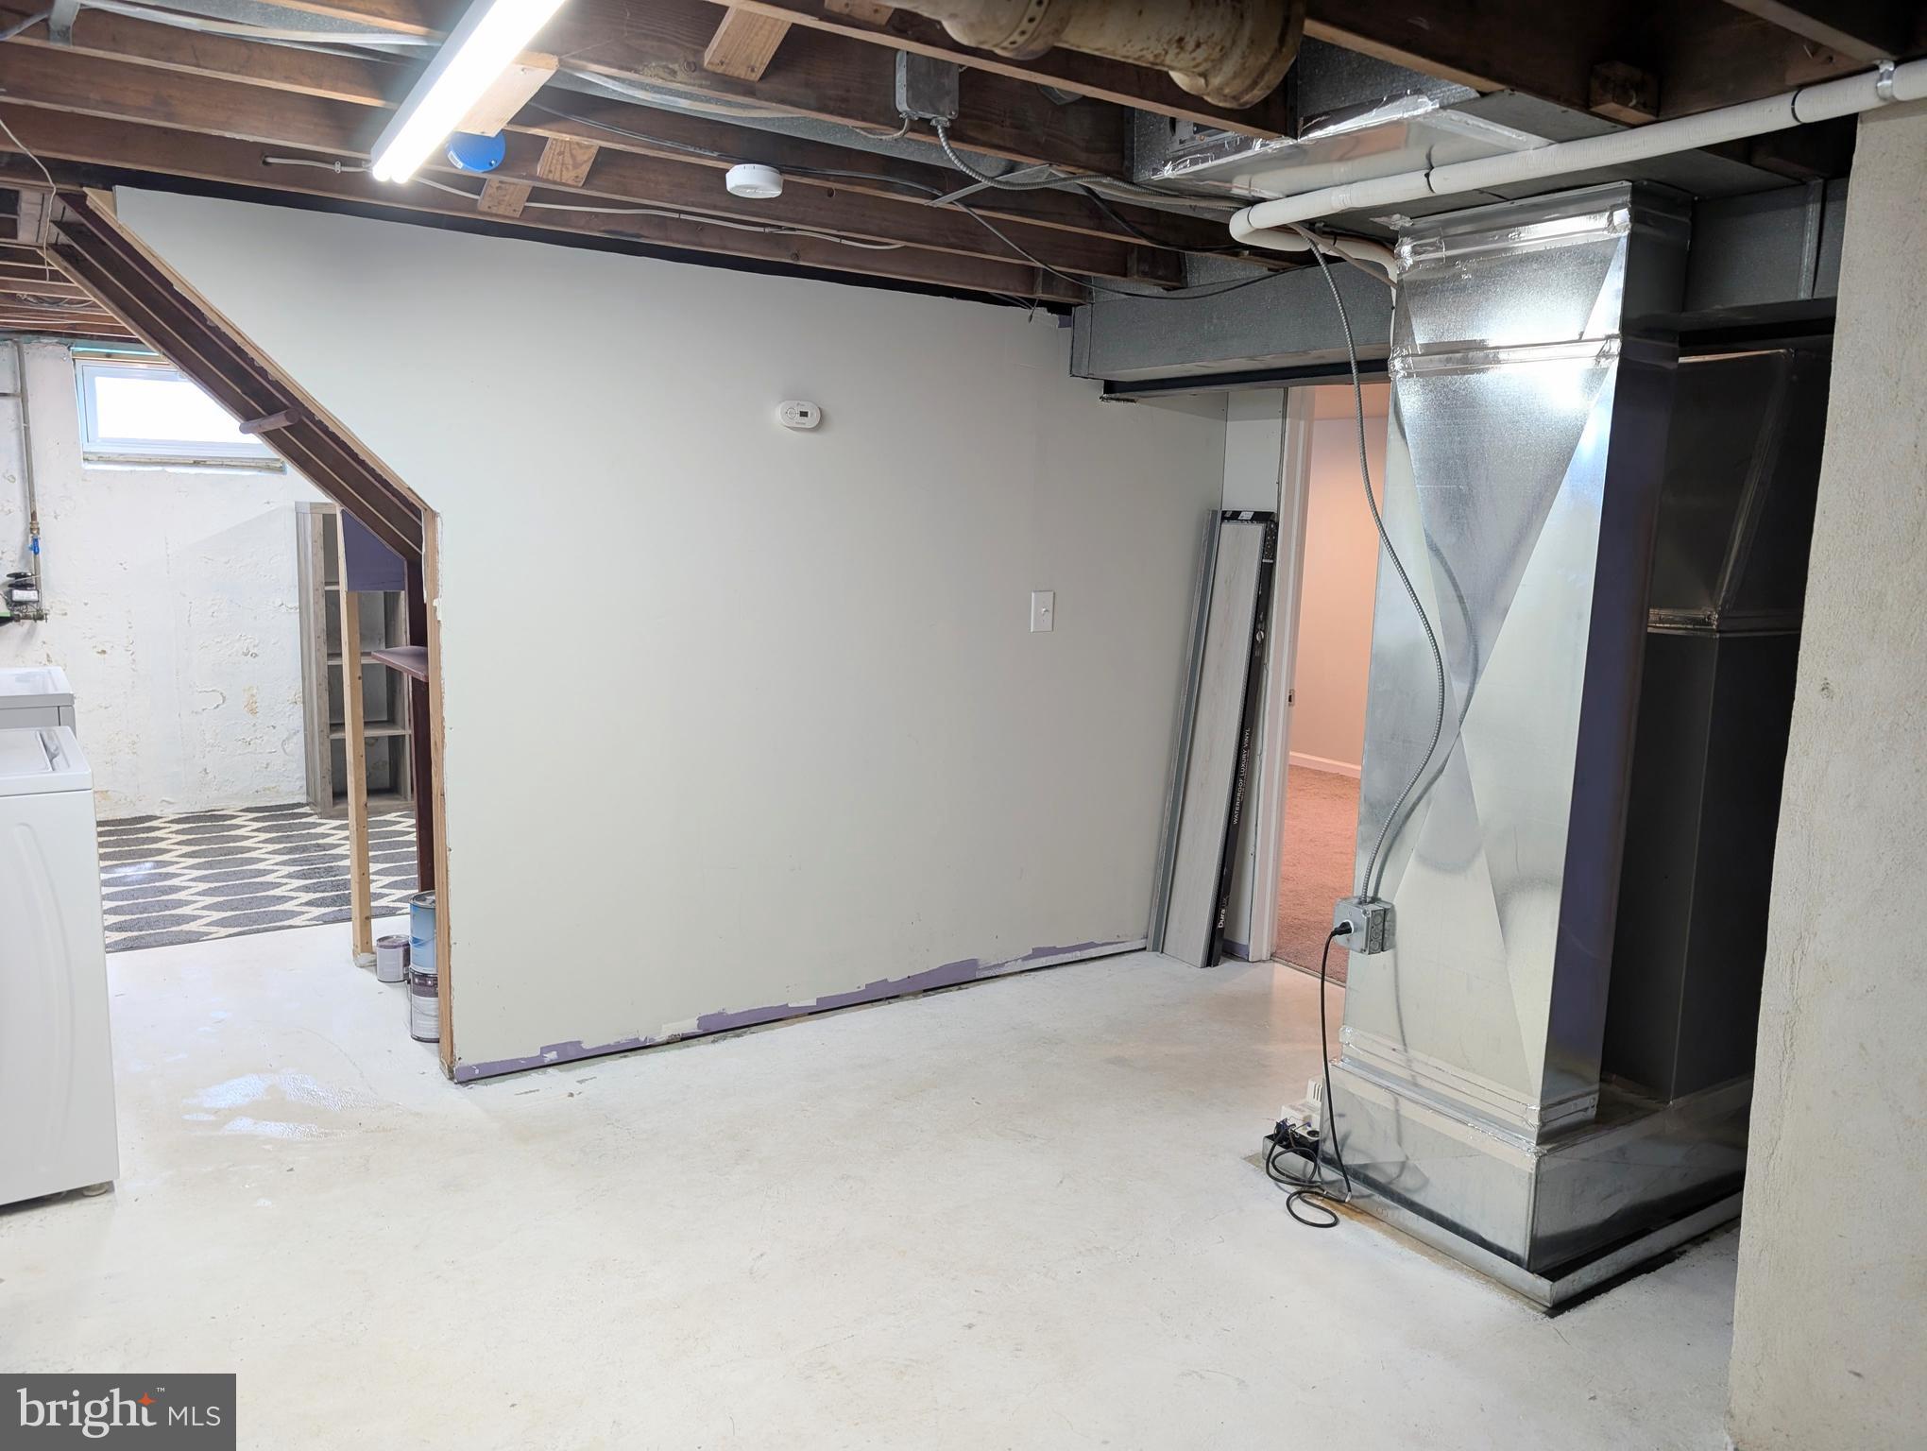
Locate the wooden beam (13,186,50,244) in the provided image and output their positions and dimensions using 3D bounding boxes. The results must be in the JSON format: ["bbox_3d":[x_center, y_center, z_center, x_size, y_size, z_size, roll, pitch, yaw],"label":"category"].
[{"bbox_3d":[-2.263,-1.312,3.245,0.081,0.171,0.812,-5,11,-36],"label":"wooden beam"}]

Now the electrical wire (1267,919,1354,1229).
[{"bbox_3d":[0.775,0.736,2.984,0.211,0.659,0.272,-5,11,-36],"label":"electrical wire"}]

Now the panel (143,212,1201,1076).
[{"bbox_3d":[-0.484,-0.182,3.863,3.212,2.134,0.030,-4,10,-32],"label":"panel"}]

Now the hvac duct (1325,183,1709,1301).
[{"bbox_3d":[1.109,0.034,2.788,0.277,2.124,0.544,-5,11,-36],"label":"hvac duct"}]

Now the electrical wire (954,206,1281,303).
[{"bbox_3d":[0.405,-1.088,3.196,1.096,0.141,0.060,-5,11,-38],"label":"electrical wire"}]

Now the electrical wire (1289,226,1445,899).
[{"bbox_3d":[0.816,-0.336,2.821,0.111,1.430,0.463,-5,11,-36],"label":"electrical wire"}]

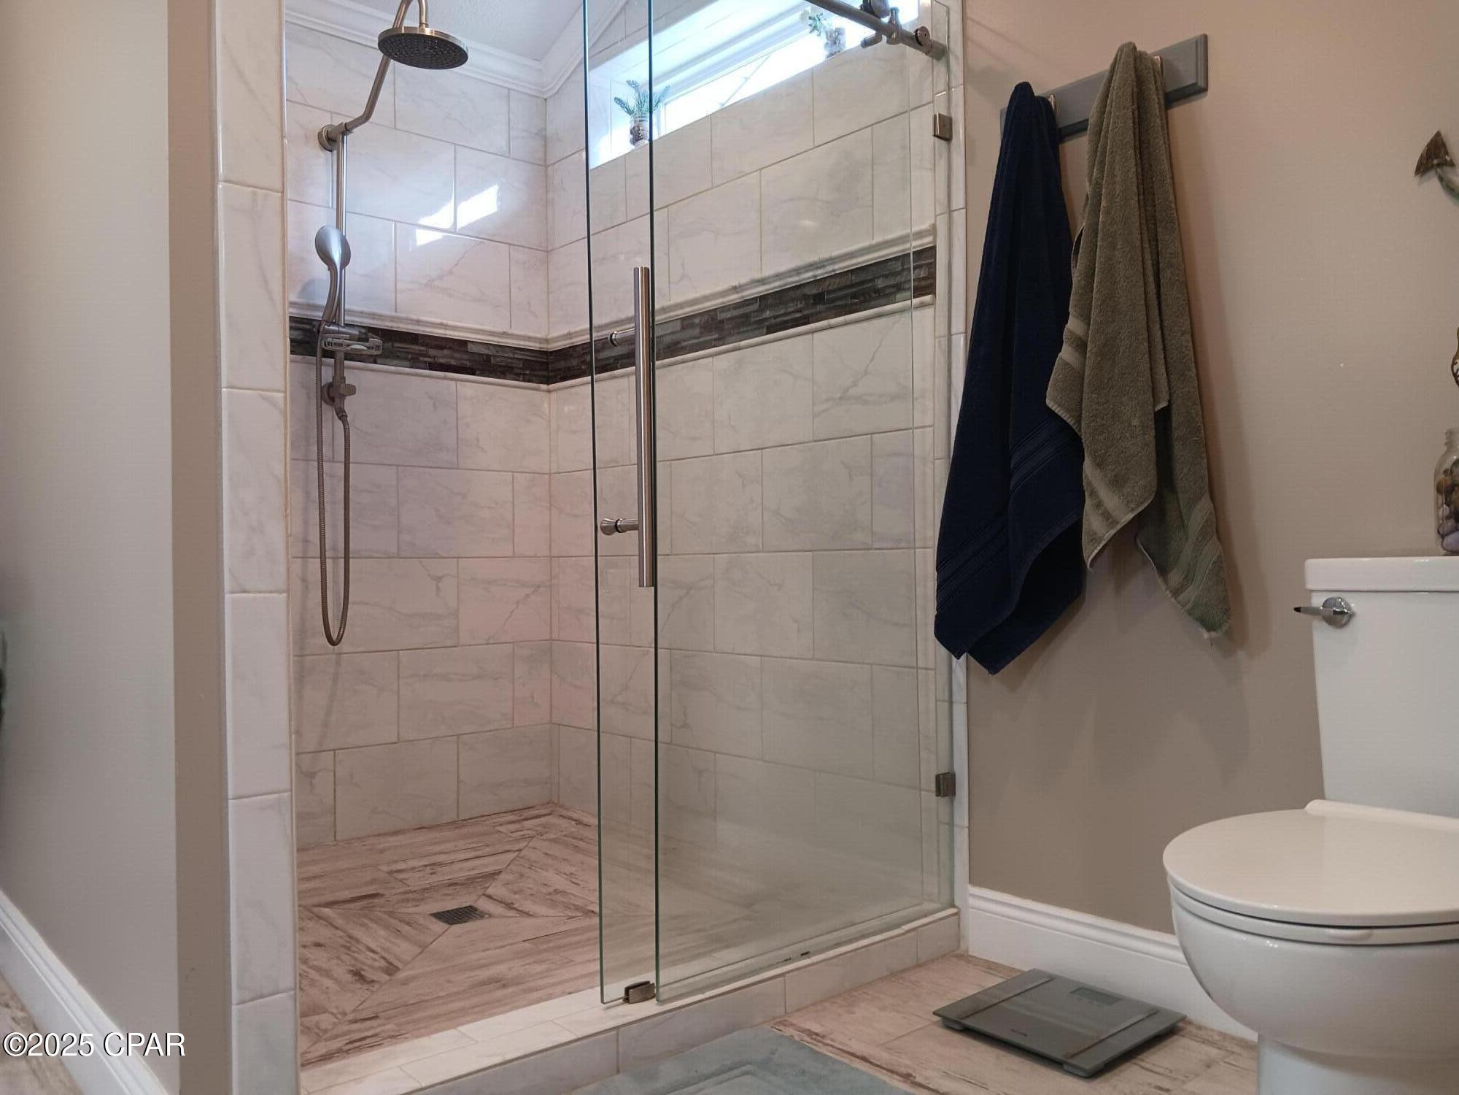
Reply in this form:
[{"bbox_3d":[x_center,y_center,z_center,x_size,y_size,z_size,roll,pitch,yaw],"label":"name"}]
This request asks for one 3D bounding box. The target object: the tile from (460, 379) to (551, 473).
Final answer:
[{"bbox_3d":[-0.668,-0.347,3.371,0.311,0.245,0.010,0,-1,-41],"label":"tile"}]

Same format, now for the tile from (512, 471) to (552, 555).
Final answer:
[{"bbox_3d":[-0.598,-0.097,3.427,0.131,0.251,0.010,0,-1,-41],"label":"tile"}]

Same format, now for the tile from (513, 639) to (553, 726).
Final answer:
[{"bbox_3d":[-0.593,0.408,3.419,0.131,0.251,0.010,0,-1,-41],"label":"tile"}]

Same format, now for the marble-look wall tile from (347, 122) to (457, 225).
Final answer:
[{"bbox_3d":[-0.931,-1.035,3.168,0.361,0.254,0.010,0,-1,-42],"label":"marble-look wall tile"}]

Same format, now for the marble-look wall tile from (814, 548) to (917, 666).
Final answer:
[{"bbox_3d":[0.314,0.132,2.512,0.010,0.251,0.338,0,-1,-42],"label":"marble-look wall tile"}]

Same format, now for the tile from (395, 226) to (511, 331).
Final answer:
[{"bbox_3d":[-0.789,-0.777,3.275,0.357,0.251,0.010,0,-1,-41],"label":"tile"}]

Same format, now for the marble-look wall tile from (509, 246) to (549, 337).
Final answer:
[{"bbox_3d":[-0.607,-0.776,3.447,0.136,0.255,0.010,0,-1,-42],"label":"marble-look wall tile"}]

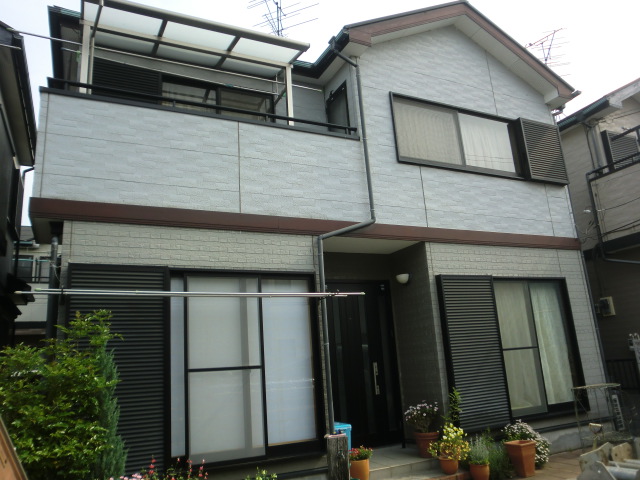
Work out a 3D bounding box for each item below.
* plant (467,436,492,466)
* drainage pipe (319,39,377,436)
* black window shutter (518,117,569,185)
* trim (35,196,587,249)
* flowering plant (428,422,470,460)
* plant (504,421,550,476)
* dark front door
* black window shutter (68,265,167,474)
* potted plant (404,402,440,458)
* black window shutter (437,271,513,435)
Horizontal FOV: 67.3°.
[{"bbox_3d":[1.883,2.506,5.728,0.270,0.310,0.260,-7,-14,15],"label":"plant"},{"bbox_3d":[0.398,-0.123,6.337,0.880,5.800,0.170,3,-15,-25],"label":"drainage pipe"},{"bbox_3d":[3.966,-1.549,8.559,1.013,1.123,0.125,3,-15,-27],"label":"black window shutter"},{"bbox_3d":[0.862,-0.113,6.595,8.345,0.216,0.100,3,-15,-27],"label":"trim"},{"bbox_3d":[1.654,2.578,6.150,0.501,0.441,0.471,3,-15,-27],"label":"flowering plant"},{"bbox_3d":[2.651,2.652,6.176,0.570,0.640,0.480,-9,-15,20],"label":"plant"},{"bbox_3d":[0.623,1.791,7.048,1.200,2.400,0.110,3,-15,-25],"label":"dark front door"},{"bbox_3d":[-1.969,1.277,4.674,0.923,2.066,0.120,3,-15,-27],"label":"black window shutter"},{"bbox_3d":[1.361,2.525,6.440,0.431,0.712,0.421,3,-15,-27],"label":"potted plant"},{"bbox_3d":[2.179,1.540,6.802,0.963,2.066,0.120,3,-15,-27],"label":"black window shutter"}]

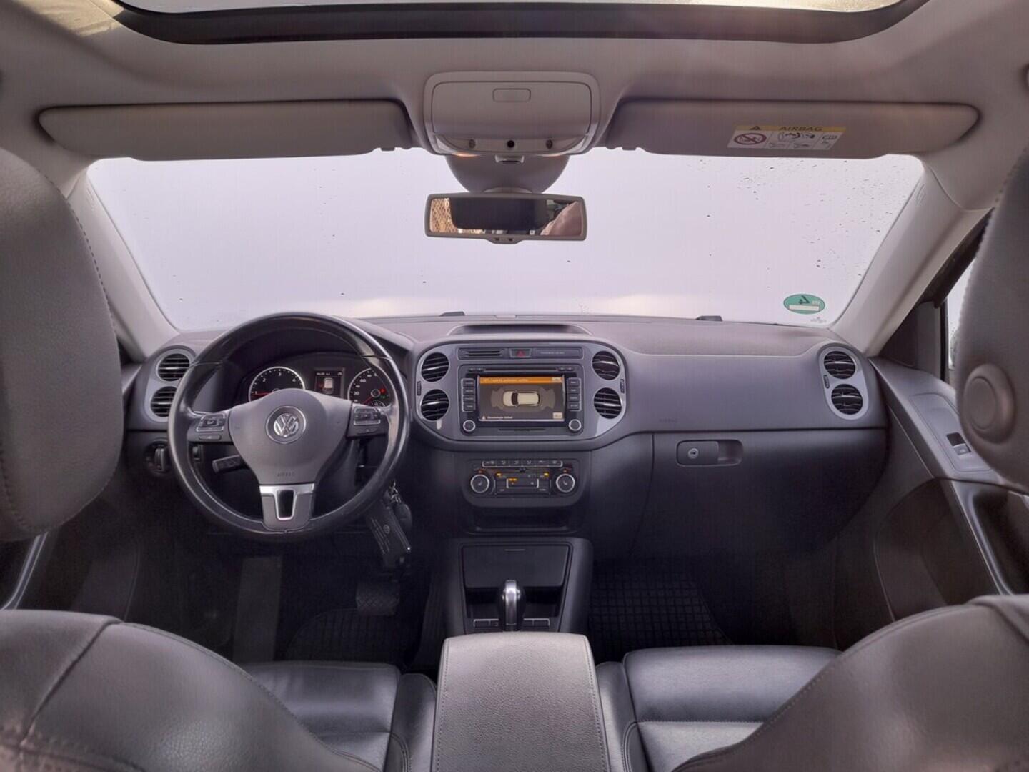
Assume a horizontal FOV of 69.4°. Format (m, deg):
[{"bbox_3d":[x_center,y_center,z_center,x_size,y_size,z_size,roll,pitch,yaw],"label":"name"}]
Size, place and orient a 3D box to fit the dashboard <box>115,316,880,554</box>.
[{"bbox_3d":[-0.012,0.102,1.480,1.420,0.410,0.480,0,13,0],"label":"dashboard"}]

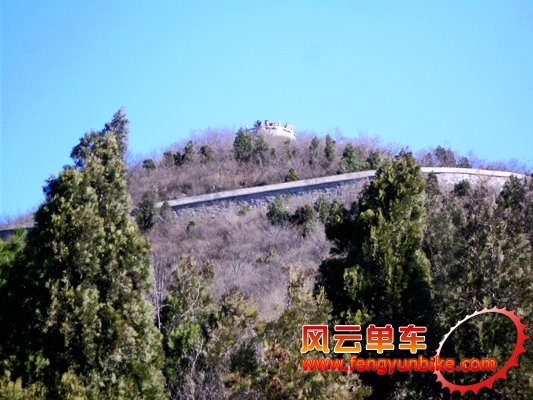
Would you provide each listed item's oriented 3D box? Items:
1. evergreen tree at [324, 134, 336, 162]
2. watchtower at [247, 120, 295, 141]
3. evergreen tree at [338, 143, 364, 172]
[{"bbox_3d":[5.899,-4.701,159.000,1.200,2.700,1.200,0,-10,0],"label":"evergreen tree"},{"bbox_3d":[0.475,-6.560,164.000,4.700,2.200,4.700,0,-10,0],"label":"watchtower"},{"bbox_3d":[7.638,-3.774,155.000,2.400,2.800,2.300,0,-10,0],"label":"evergreen tree"}]

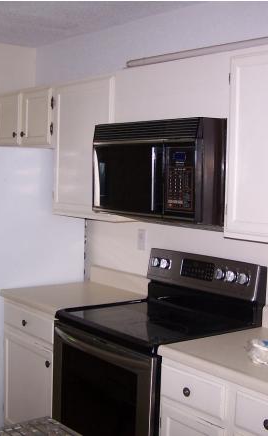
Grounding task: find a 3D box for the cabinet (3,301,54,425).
[{"bbox_3d":[-0.314,0.905,3.602,0.615,0.874,0.612,-2,5,-38],"label":"cabinet"}]

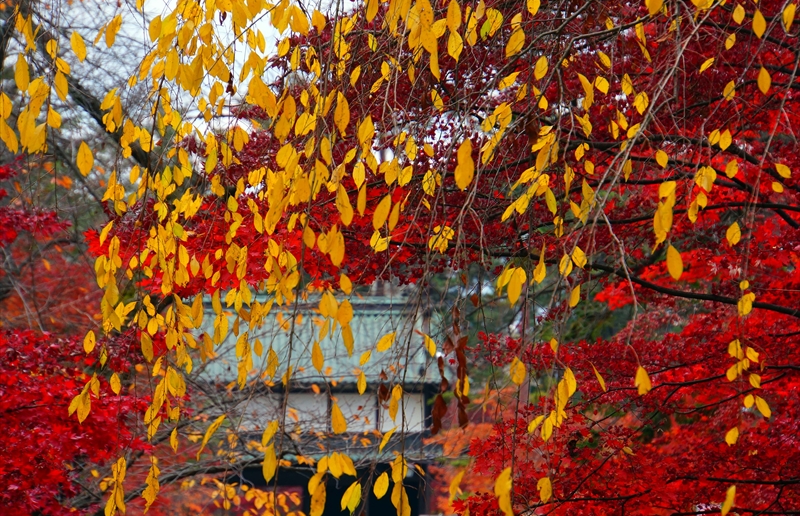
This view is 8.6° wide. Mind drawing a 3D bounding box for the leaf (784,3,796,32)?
[{"bbox_3d":[0.824,-0.507,11.239,0.023,0.060,0.016,15,-3,0],"label":"leaf"}]

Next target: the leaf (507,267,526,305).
[{"bbox_3d":[0.253,0.061,11.715,0.035,0.085,0.013,6,0,1],"label":"leaf"}]

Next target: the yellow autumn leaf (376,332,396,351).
[{"bbox_3d":[-0.033,0.207,13.081,0.034,0.069,0.013,45,0,1],"label":"yellow autumn leaf"}]

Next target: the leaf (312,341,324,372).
[{"bbox_3d":[-0.189,0.228,12.263,0.032,0.078,0.013,-7,0,-1],"label":"leaf"}]

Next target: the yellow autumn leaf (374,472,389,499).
[{"bbox_3d":[-0.039,0.481,11.279,0.029,0.059,0.016,16,-3,0],"label":"yellow autumn leaf"}]

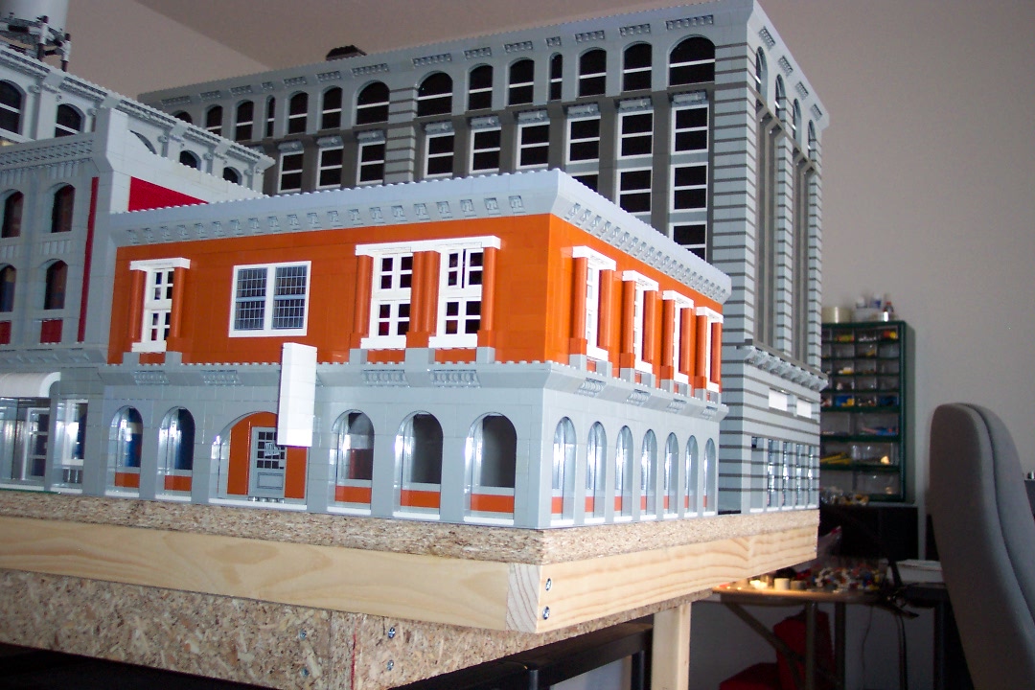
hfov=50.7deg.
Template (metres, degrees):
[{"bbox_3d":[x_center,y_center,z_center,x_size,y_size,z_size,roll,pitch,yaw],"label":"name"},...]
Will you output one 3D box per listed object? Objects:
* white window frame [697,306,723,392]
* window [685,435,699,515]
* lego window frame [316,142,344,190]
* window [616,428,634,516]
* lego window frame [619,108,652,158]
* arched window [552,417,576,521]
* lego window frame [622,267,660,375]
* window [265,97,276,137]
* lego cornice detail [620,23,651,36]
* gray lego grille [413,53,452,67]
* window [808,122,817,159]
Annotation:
[{"bbox_3d":[0.152,0.005,0.883,0.014,0.064,0.048,-1,-7,27],"label":"white window frame"},{"bbox_3d":[0.131,0.102,0.851,0.010,0.062,0.032,-1,-7,27],"label":"window"},{"bbox_3d":[-0.214,-0.207,1.256,0.038,0.054,0.010,-1,-7,27],"label":"lego window frame"},{"bbox_3d":[0.067,0.084,0.719,0.008,0.061,0.032,-1,-7,27],"label":"window"},{"bbox_3d":[0.118,-0.208,1.083,0.040,0.048,0.009,-1,-7,27],"label":"lego window frame"},{"bbox_3d":[0.024,0.072,0.633,0.008,0.061,0.032,-1,-7,27],"label":"arched window"},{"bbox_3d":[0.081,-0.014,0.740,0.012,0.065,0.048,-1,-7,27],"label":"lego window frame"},{"bbox_3d":[-0.288,-0.269,1.288,0.016,0.050,0.009,-1,-7,26],"label":"window"},{"bbox_3d":[0.116,-0.312,1.081,0.032,0.011,0.008,-1,-7,27],"label":"lego cornice detail"},{"bbox_3d":[-0.091,-0.307,1.176,0.048,0.009,0.007,-1,-7,27],"label":"gray lego grille"},{"bbox_3d":[0.345,-0.241,1.294,0.009,0.048,0.046,-1,-7,27],"label":"window"}]

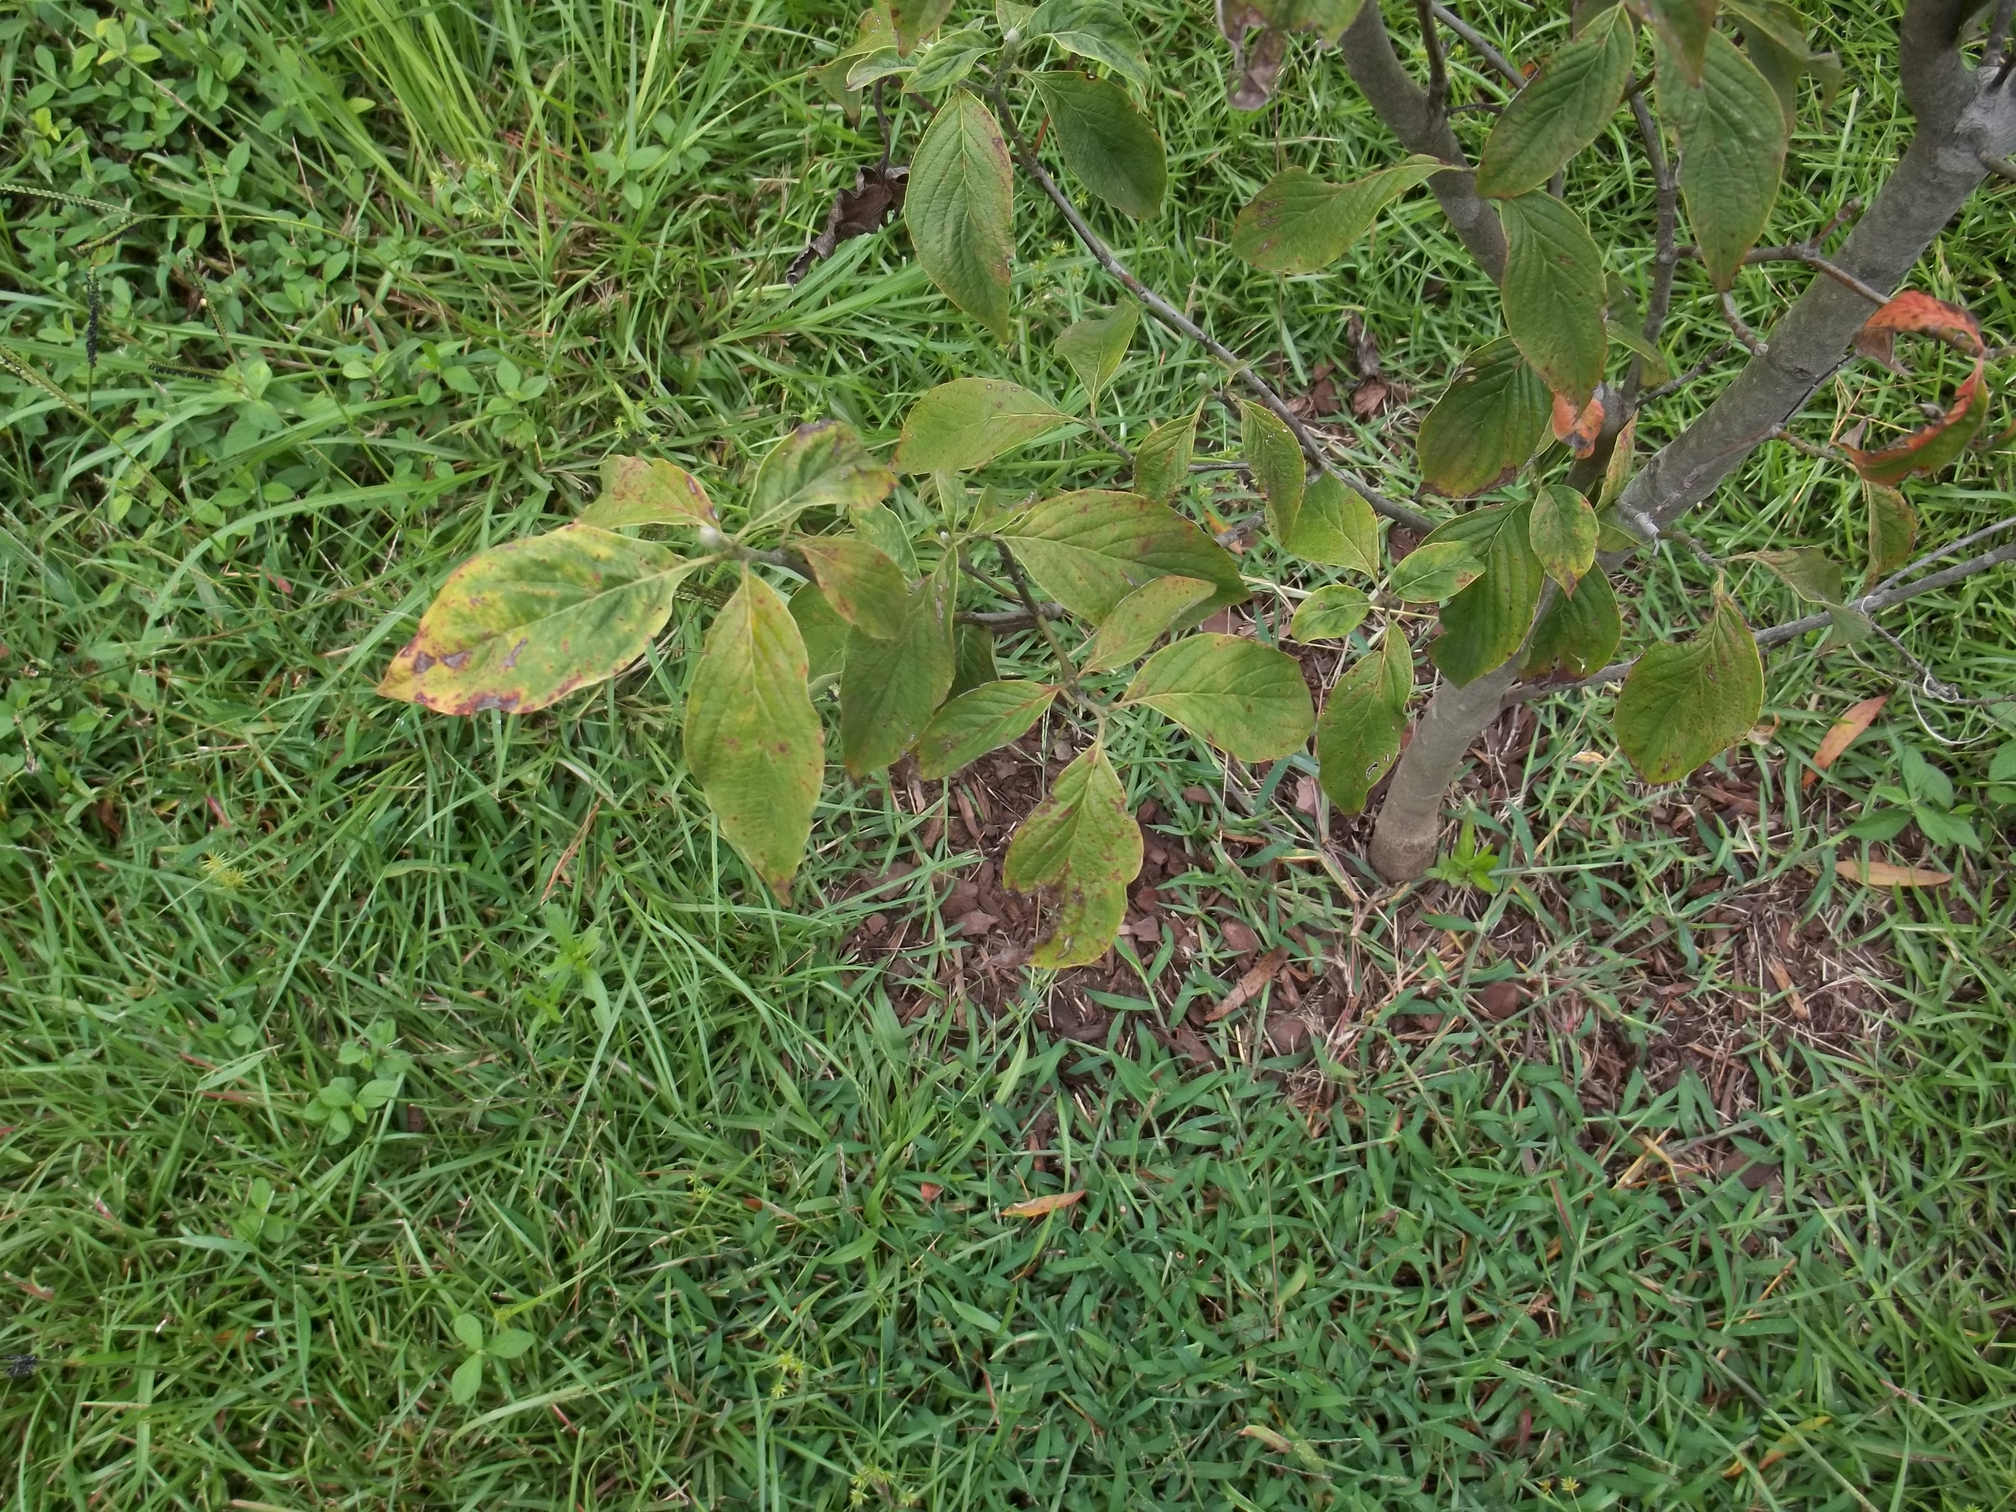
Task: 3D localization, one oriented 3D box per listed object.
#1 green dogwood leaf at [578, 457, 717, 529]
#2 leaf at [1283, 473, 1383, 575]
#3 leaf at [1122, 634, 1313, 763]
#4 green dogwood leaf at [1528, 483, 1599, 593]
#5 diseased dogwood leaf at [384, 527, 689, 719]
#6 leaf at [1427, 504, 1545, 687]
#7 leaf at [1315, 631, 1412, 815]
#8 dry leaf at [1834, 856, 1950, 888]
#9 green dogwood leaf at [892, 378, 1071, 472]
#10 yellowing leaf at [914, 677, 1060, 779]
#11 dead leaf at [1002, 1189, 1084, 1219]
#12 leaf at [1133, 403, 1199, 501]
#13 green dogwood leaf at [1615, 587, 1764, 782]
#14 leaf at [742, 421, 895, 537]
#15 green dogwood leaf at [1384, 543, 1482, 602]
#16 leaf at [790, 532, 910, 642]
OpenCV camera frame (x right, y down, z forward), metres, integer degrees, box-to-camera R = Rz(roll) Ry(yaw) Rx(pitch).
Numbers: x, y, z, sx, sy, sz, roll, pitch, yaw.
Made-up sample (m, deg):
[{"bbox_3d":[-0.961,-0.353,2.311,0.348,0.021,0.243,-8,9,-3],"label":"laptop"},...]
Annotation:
[{"bbox_3d":[-0.143,-0.104,0.765,0.084,0.020,0.038,20,71,37],"label":"green dogwood leaf"},{"bbox_3d":[0.167,-0.120,0.990,0.052,0.016,0.070,-36,77,-20],"label":"leaf"},{"bbox_3d":[0.091,-0.025,0.848,0.099,0.018,0.056,5,71,-21],"label":"leaf"},{"bbox_3d":[0.272,-0.107,0.940,0.033,0.012,0.057,-25,105,-7],"label":"green dogwood leaf"},{"bbox_3d":[-0.182,-0.052,0.740,0.136,0.022,0.078,-22,59,8],"label":"diseased dogwood leaf"},{"bbox_3d":[0.241,-0.081,0.968,0.057,0.020,0.093,16,99,11],"label":"leaf"},{"bbox_3d":[0.175,-0.016,0.945,0.042,0.096,0.018,14,18,9],"label":"leaf"},{"bbox_3d":[0.566,0.074,1.230,0.072,0.008,0.019,7,58,4],"label":"dry leaf"},{"bbox_3d":[-0.012,-0.150,0.870,0.082,0.018,0.051,-14,58,8],"label":"green dogwood leaf"},{"bbox_3d":[-0.009,-0.011,0.840,0.075,0.018,0.037,-33,57,16],"label":"yellowing leaf"},{"bbox_3d":[0.022,0.282,1.212,0.055,0.008,0.014,-16,56,2],"label":"dead leaf"},{"bbox_3d":[0.080,-0.151,0.960,0.032,0.052,0.014,31,24,21],"label":"leaf"},{"bbox_3d":[0.348,-0.036,0.980,0.067,0.102,0.022,10,17,3],"label":"green dogwood leaf"},{"bbox_3d":[-0.072,-0.106,0.745,0.079,0.022,0.033,-27,61,-40],"label":"leaf"},{"bbox_3d":[0.213,-0.092,0.960,0.054,0.011,0.032,-18,60,-13],"label":"green dogwood leaf"},{"bbox_3d":[-0.060,-0.067,0.750,0.018,0.058,0.031,-4,52,48],"label":"leaf"}]

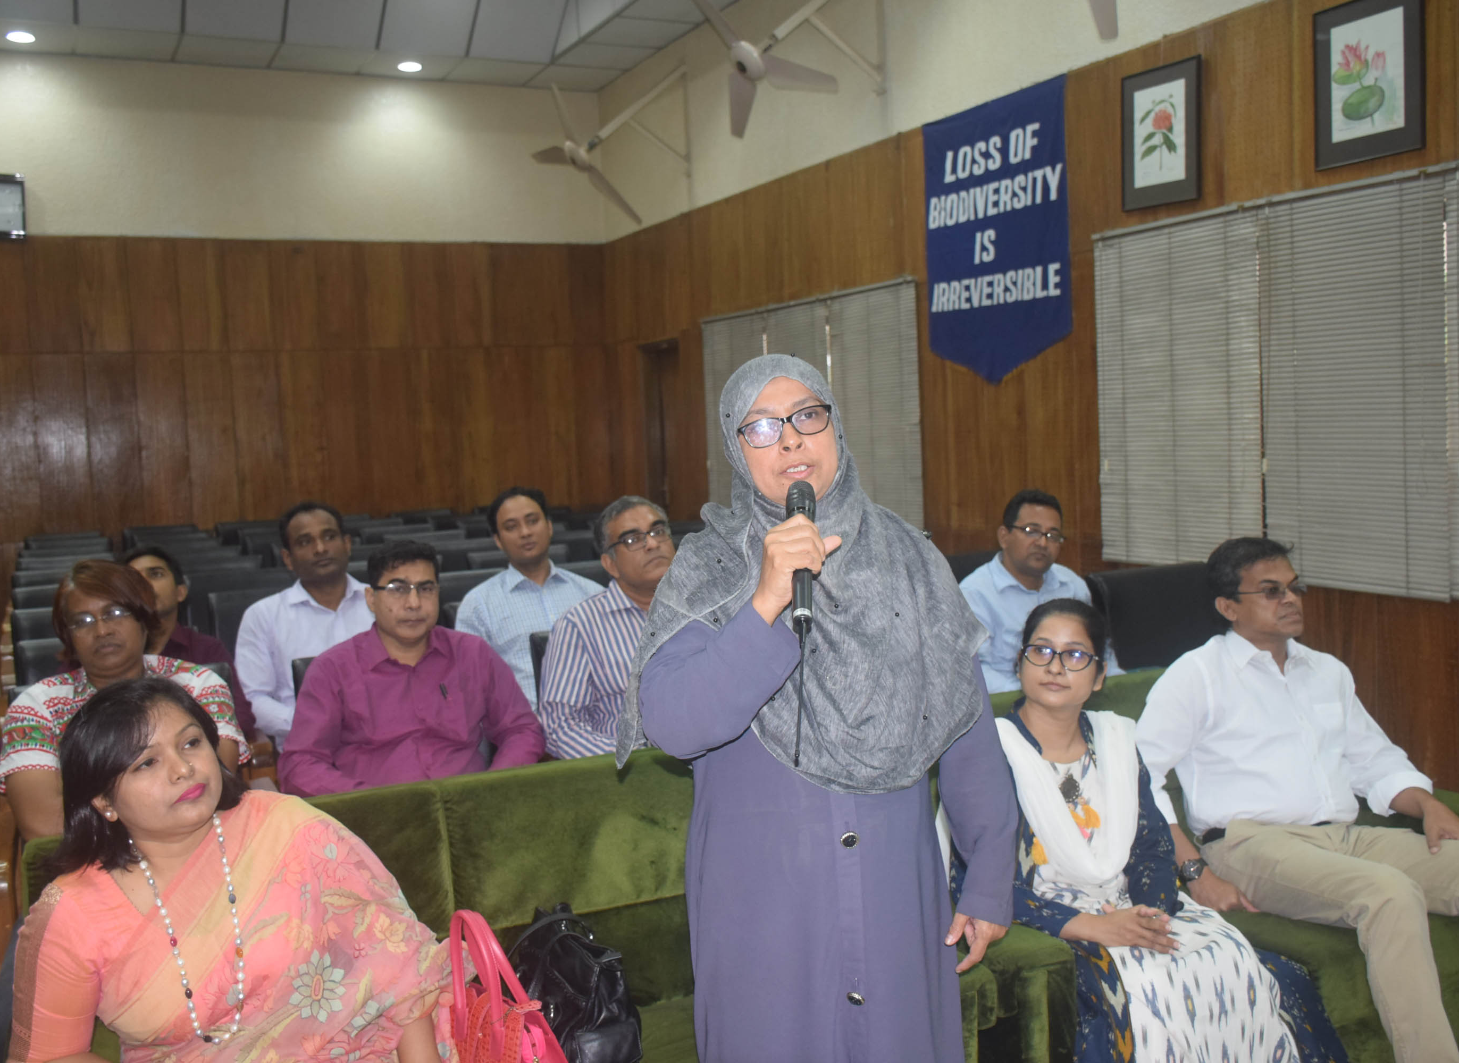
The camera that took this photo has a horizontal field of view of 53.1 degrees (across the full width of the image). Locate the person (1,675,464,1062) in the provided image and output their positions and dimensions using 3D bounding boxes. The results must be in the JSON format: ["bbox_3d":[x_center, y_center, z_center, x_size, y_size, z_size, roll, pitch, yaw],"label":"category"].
[{"bbox_3d":[-0.648,0.783,1.942,0.620,1.195,0.820,-4,5,-25],"label":"person"}]

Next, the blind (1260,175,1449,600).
[{"bbox_3d":[2.068,-0.469,4.876,0.050,1.336,0.763,-4,5,-25],"label":"blind"}]

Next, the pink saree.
[{"bbox_3d":[-0.627,0.849,1.934,0.600,0.964,0.780,-4,5,-25],"label":"pink saree"}]

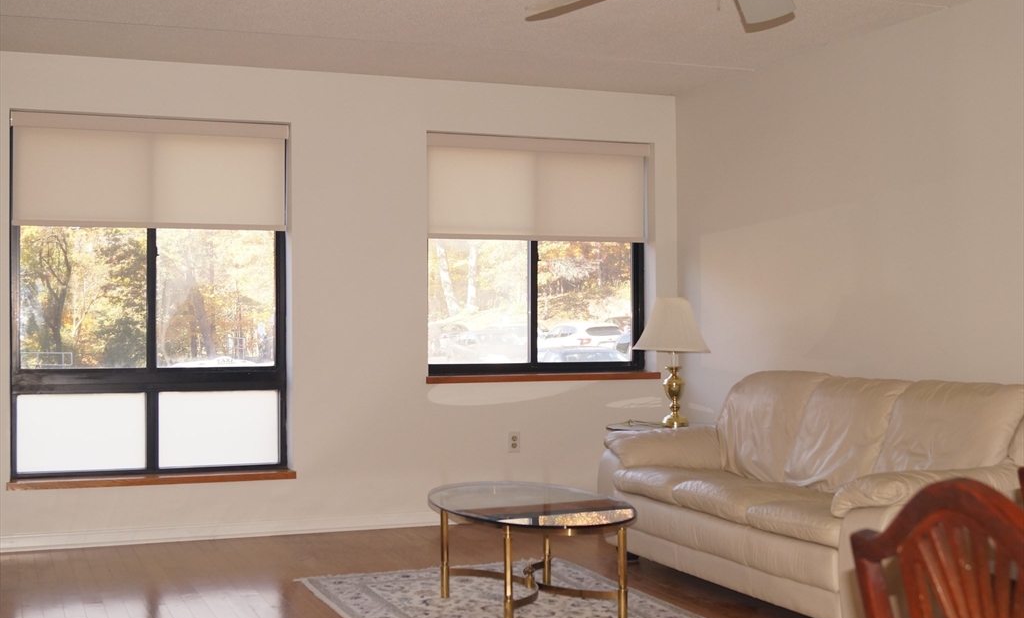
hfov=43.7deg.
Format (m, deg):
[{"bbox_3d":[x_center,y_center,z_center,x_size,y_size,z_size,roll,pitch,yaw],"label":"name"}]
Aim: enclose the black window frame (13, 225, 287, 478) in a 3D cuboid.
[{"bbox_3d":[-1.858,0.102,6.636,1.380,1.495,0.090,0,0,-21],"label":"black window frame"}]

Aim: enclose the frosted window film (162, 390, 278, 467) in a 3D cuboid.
[{"bbox_3d":[-1.546,0.633,6.761,0.622,0.394,0.020,0,0,-21],"label":"frosted window film"}]

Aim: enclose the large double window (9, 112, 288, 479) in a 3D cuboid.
[{"bbox_3d":[-1.850,-0.062,6.612,1.380,1.825,0.120,0,0,-21],"label":"large double window"}]

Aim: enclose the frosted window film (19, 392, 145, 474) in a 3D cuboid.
[{"bbox_3d":[-2.188,0.628,6.512,0.620,0.405,0.020,0,0,-21],"label":"frosted window film"}]

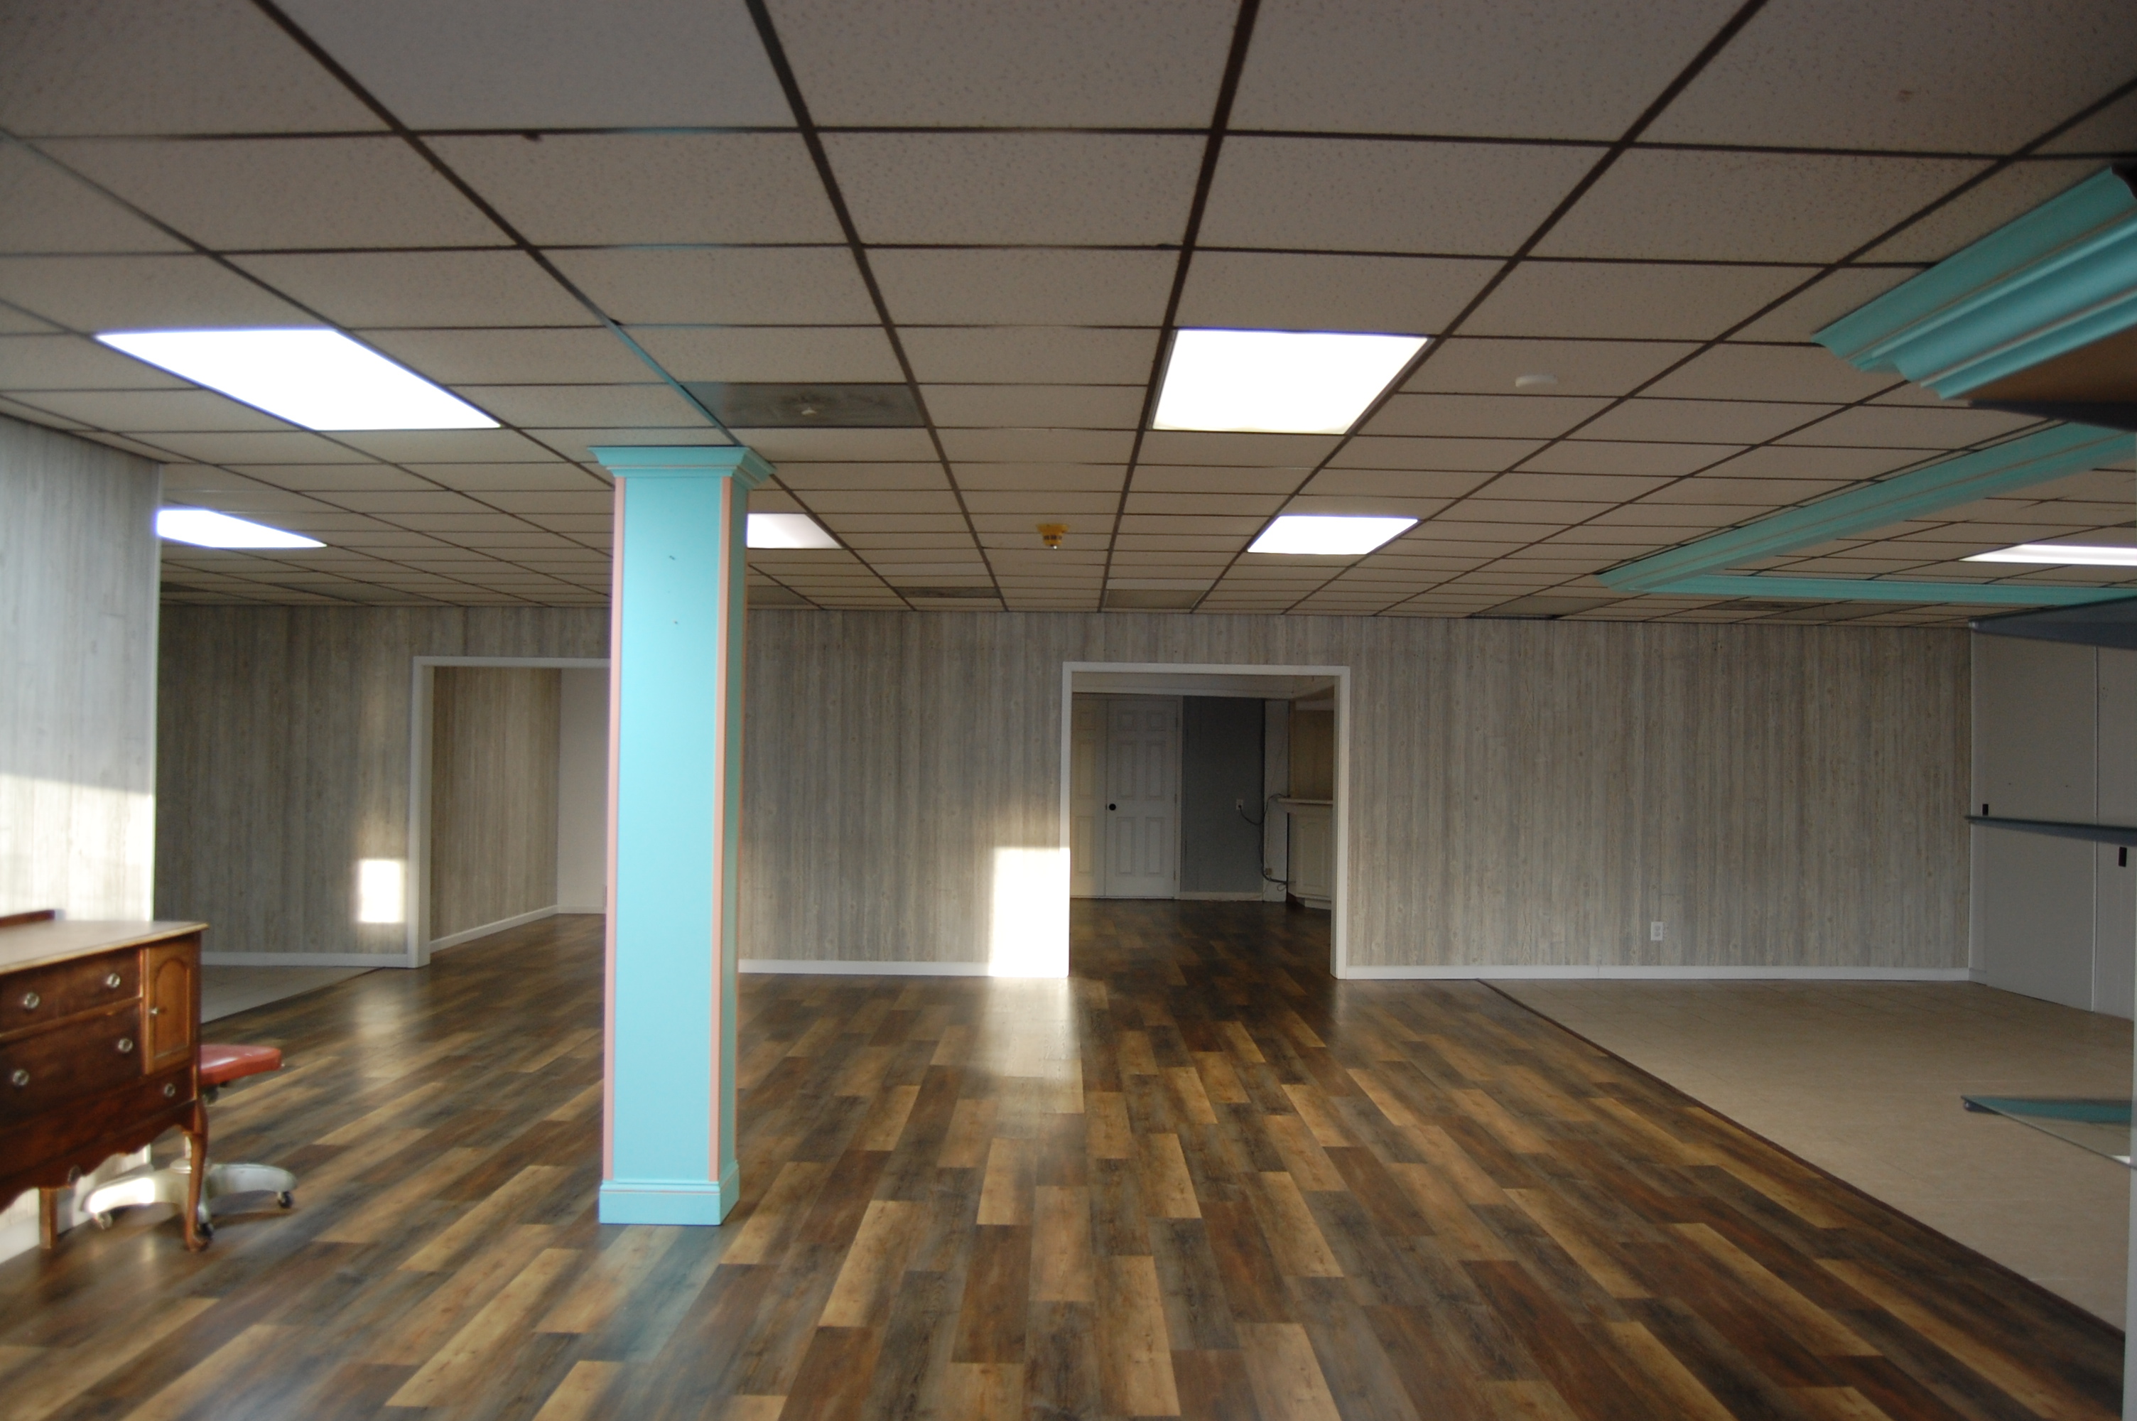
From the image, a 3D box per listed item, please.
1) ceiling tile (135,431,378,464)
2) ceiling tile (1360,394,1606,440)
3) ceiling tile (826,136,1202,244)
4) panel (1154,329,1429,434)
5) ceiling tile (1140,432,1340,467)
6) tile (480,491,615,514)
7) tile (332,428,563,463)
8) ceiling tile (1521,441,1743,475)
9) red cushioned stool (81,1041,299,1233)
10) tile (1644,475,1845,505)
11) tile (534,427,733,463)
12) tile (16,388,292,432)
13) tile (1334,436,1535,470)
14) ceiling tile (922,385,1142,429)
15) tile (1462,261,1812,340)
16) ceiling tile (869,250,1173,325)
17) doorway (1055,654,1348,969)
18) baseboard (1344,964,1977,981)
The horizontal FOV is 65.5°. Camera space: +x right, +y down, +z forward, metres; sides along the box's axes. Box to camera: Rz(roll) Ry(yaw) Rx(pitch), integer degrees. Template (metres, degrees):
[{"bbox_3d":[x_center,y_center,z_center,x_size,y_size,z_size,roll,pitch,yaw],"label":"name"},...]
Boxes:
[{"bbox_3d":[-2.524,-0.831,5.147,0.610,0.020,0.610,1,-1,0],"label":"ceiling tile"},{"bbox_3d":[1.135,-0.813,4.548,0.605,0.020,0.600,1,-1,0],"label":"ceiling tile"},{"bbox_3d":[-0.082,-0.865,2.753,0.600,0.025,0.600,1,-1,0],"label":"ceiling tile"},{"bbox_3d":[0.527,-0.841,4.250,0.605,0.040,1.190,1,-1,0],"label":"panel"},{"bbox_3d":[0.516,-0.807,5.103,0.600,0.025,0.600,1,-1,0],"label":"ceiling tile"},{"bbox_3d":[-1.925,-0.812,6.373,0.605,0.020,0.605,1,-1,0],"label":"tile"},{"bbox_3d":[-1.921,-0.834,5.165,0.605,0.020,0.605,1,-1,0],"label":"tile"},{"bbox_3d":[1.737,-0.800,5.176,0.605,0.020,0.605,1,-1,0],"label":"ceiling tile"},{"bbox_3d":[-2.735,1.358,5.220,0.520,0.530,0.520,1,-2,-32],"label":"red cushioned stool"},{"bbox_3d":[2.347,-0.771,5.752,0.610,0.020,0.610,1,-1,0],"label":"tile"},{"bbox_3d":[-1.310,-0.820,5.116,0.610,0.020,0.610,1,-1,0],"label":"tile"},{"bbox_3d":[-2.505,-0.831,4.545,0.605,0.020,0.600,1,-1,0],"label":"tile"},{"bbox_3d":[1.136,-0.802,5.144,0.605,0.020,0.600,1,-1,0],"label":"tile"},{"bbox_3d":[-0.091,-0.834,4.547,0.605,0.020,0.600,1,-1,0],"label":"ceiling tile"},{"bbox_3d":[1.133,-0.839,3.362,0.605,0.020,0.605,1,-1,0],"label":"tile"},{"bbox_3d":[-0.083,-0.849,3.352,0.605,0.020,0.605,0,-1,0],"label":"ceiling tile"},{"bbox_3d":[0.892,0.719,10.872,1.880,2.050,0.170,0,-1,0],"label":"doorway"},{"bbox_3d":[3.922,1.747,11.050,4.200,0.088,0.018,1,-1,0],"label":"baseboard"}]

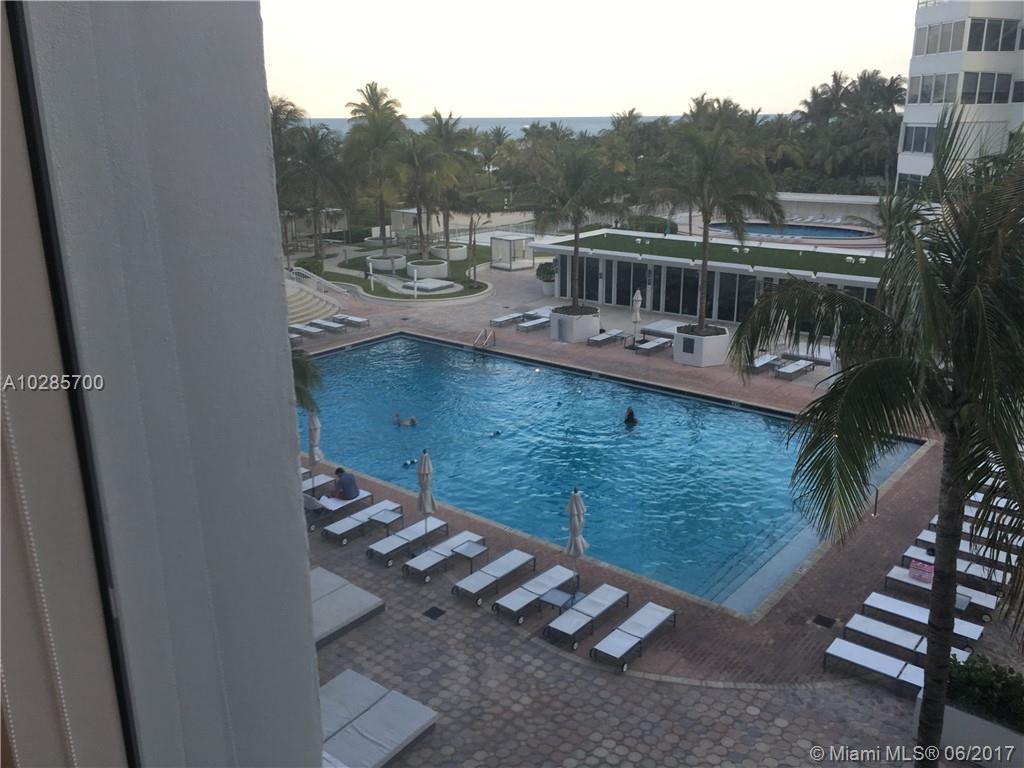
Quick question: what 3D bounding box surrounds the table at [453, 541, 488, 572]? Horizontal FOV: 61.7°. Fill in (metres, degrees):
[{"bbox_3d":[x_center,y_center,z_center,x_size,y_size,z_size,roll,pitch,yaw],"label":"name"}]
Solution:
[{"bbox_3d":[-0.939,3.953,19.534,0.570,0.400,0.570,14,22,38],"label":"table"}]

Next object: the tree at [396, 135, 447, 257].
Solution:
[{"bbox_3d":[-5.577,-11.531,52.867,3.400,7.610,3.400,0,17,0],"label":"tree"}]

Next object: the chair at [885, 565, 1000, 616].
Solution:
[{"bbox_3d":[8.893,4.358,17.788,2.040,0.360,0.610,12,21,36],"label":"chair"}]

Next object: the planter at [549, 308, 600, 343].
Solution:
[{"bbox_3d":[2.901,-2.728,39.233,2.350,1.270,2.100,14,22,38],"label":"planter"}]

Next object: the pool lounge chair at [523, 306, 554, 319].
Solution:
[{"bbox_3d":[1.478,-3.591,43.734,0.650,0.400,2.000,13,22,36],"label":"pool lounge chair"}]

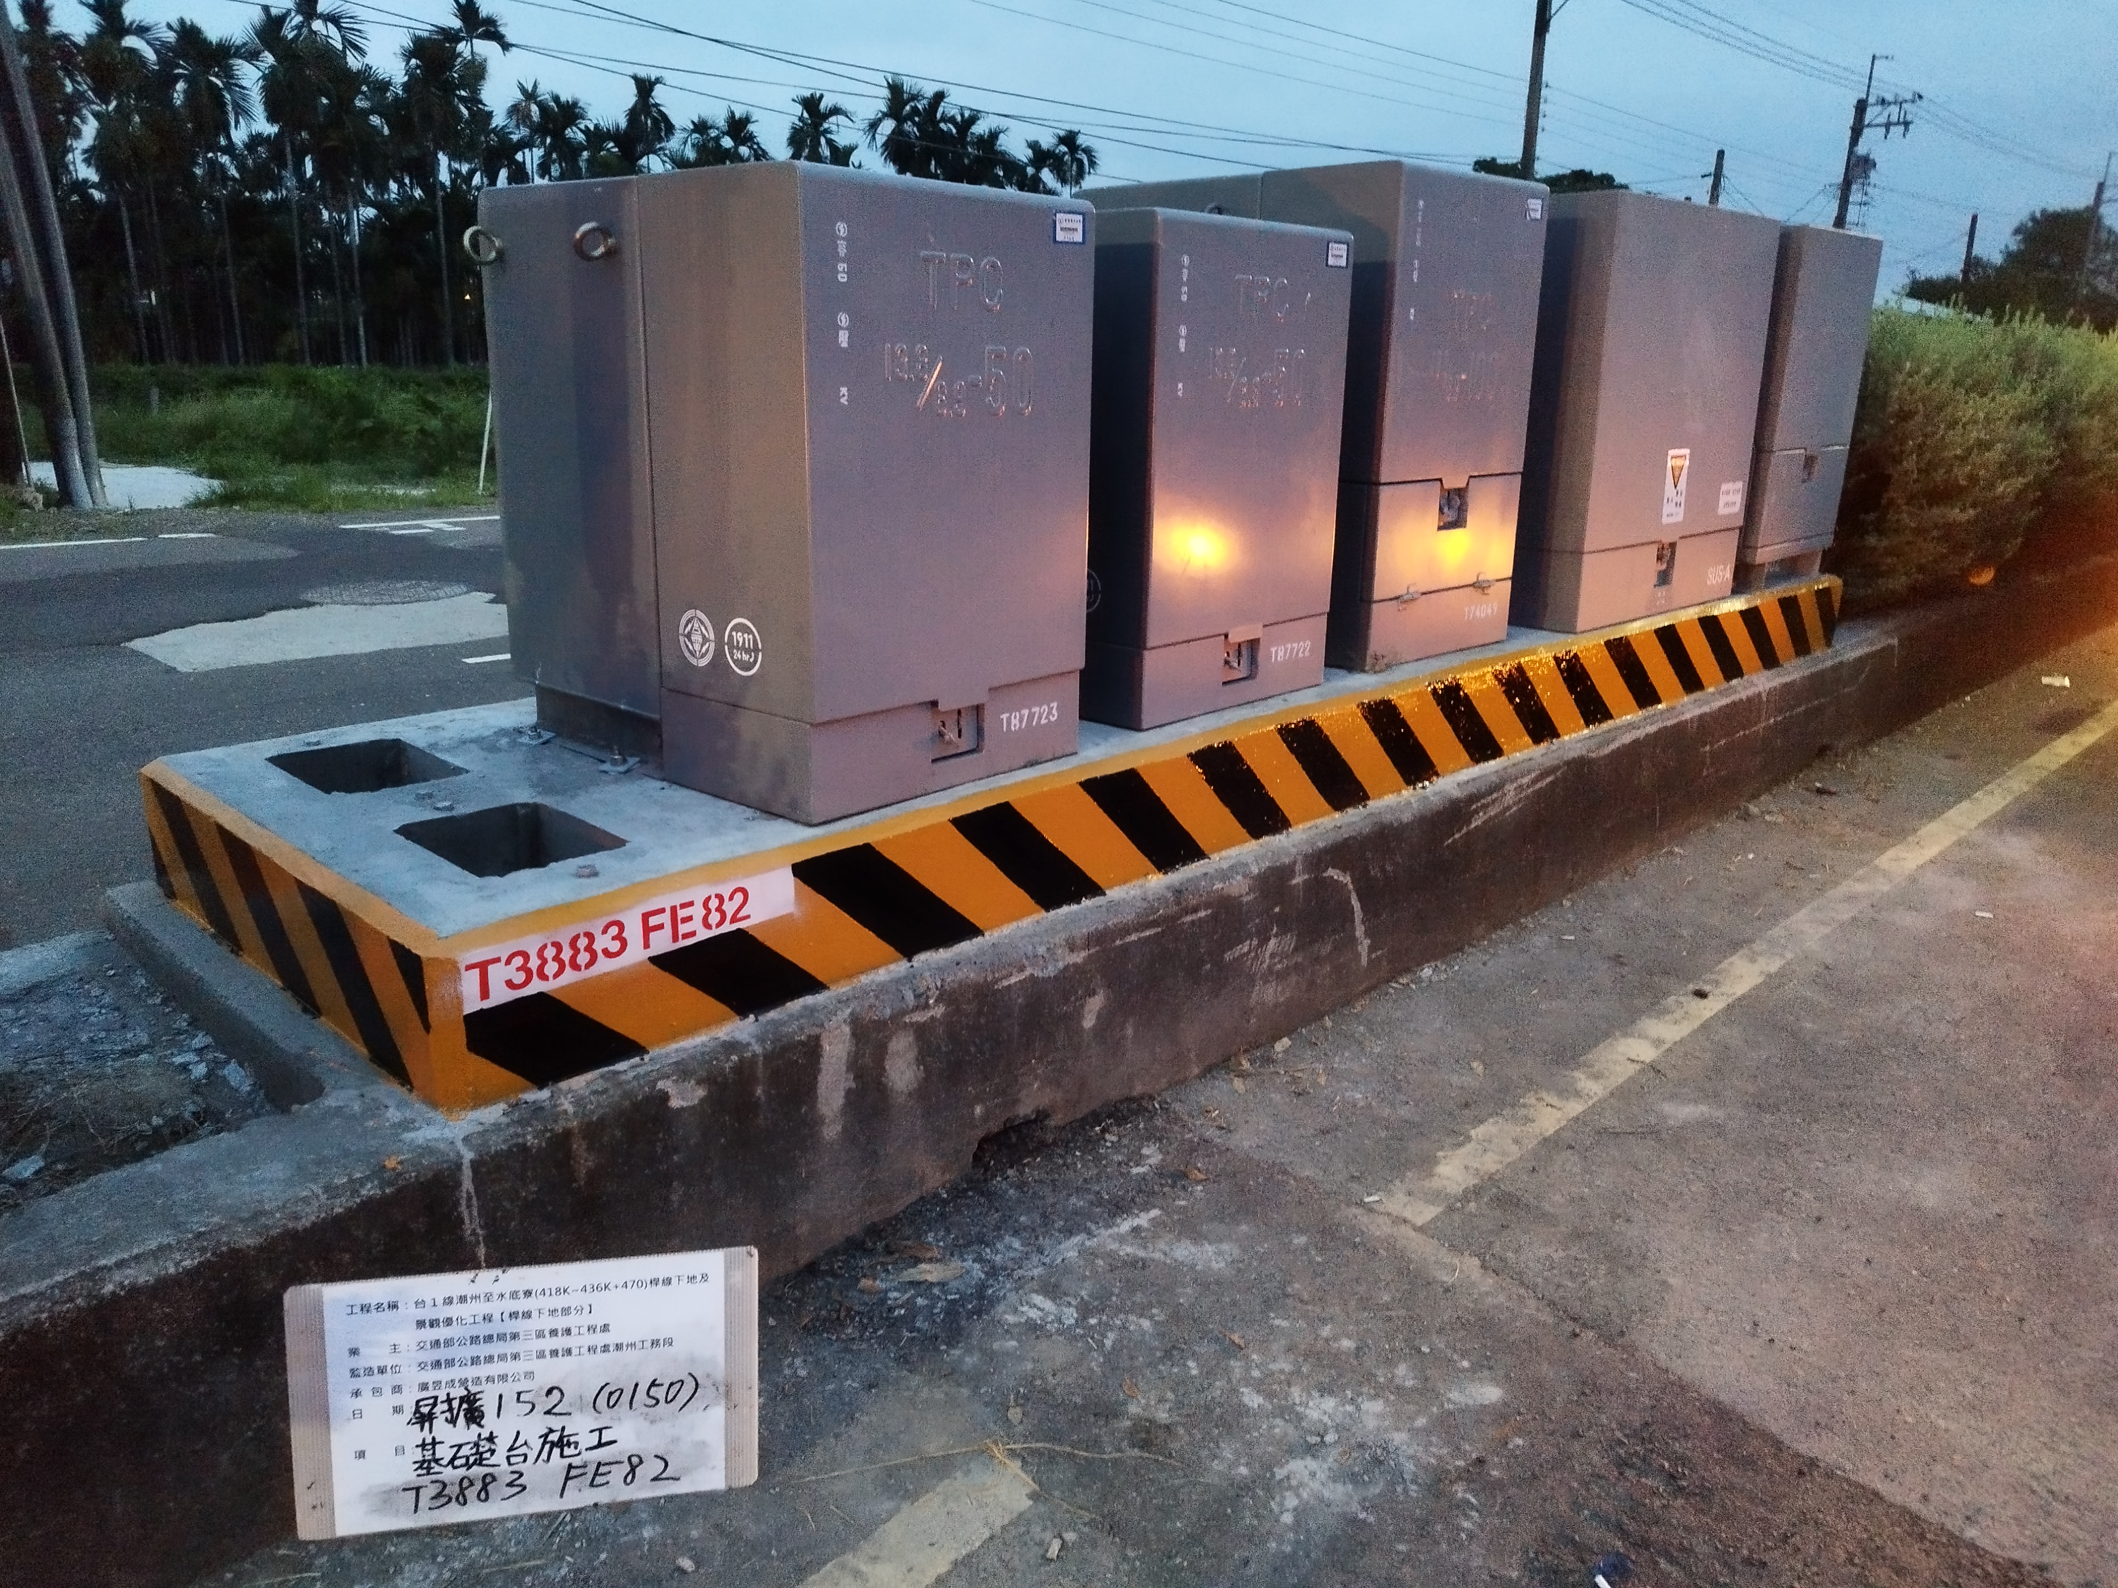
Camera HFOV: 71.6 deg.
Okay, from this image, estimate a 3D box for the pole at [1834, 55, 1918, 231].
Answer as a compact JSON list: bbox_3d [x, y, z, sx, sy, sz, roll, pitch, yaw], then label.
[{"bbox_3d":[24.360,-16.887,45.098,2.000,10.708,0.500,16,22,42],"label":"pole"}]

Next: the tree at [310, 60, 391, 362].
[{"bbox_3d":[-18.184,-14.796,38.673,2.100,8.231,2.100,1,17,0],"label":"tree"}]

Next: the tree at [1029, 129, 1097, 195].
[{"bbox_3d":[0.293,-23.016,64.121,2.800,11.029,2.800,16,22,42],"label":"tree"}]

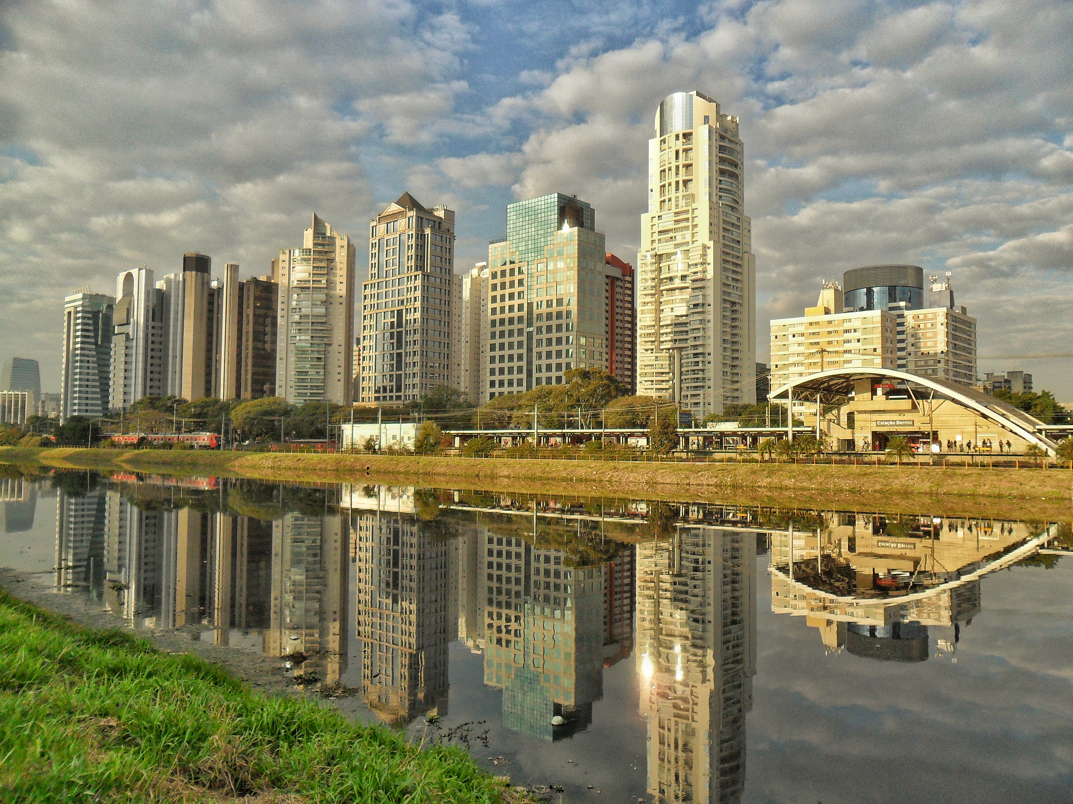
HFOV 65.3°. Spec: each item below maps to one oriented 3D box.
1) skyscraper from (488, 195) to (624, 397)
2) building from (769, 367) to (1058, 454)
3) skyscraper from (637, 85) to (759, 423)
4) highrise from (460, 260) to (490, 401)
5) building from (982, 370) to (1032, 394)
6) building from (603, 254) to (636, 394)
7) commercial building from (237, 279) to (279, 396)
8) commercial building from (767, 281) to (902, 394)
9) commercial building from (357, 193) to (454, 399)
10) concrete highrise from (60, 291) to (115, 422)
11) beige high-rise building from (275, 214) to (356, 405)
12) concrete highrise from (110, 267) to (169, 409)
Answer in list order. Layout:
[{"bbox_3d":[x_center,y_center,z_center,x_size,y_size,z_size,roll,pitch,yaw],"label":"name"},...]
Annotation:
[{"bbox_3d":[2.800,-26.230,265.720,37.990,79.170,13.550,-2,-4,43],"label":"skyscraper"},{"bbox_3d":[57.134,1.666,124.490,37.500,12.500,21.000,-2,-4,40],"label":"building"},{"bbox_3d":[63.730,-53.010,333.690,34.970,141.060,31.150,-2,-4,43],"label":"skyscraper"},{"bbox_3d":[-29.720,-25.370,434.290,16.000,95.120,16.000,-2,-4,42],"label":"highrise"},{"bbox_3d":[304.953,6.642,536.489,24.000,49.500,25.000,-2,-4,40],"label":"building"},{"bbox_3d":[28.683,-20.649,357.519,19.000,81.000,22.000,-2,-4,40],"label":"building"},{"bbox_3d":[-121.850,-17.571,370.313,14.500,73.500,16.000,-2,-4,40],"label":"commercial building"},{"bbox_3d":[87.370,-10.810,246.570,32.710,47.780,12.680,-2,-4,41],"label":"commercial building"},{"bbox_3d":[-47.210,-30.610,303.310,33.190,91.110,13.970,-2,-4,41],"label":"commercial building"},{"bbox_3d":[-239.356,-17.445,452.359,22.500,79.500,21.000,-2,-4,40],"label":"concrete highrise"},{"bbox_3d":[-96.450,-32.500,369.870,27.950,101.210,27.000,1,-3,-3],"label":"beige high-rise building"},{"bbox_3d":[-191.820,-21.280,408.018,22.500,83.500,18.500,-2,-4,40],"label":"concrete highrise"}]

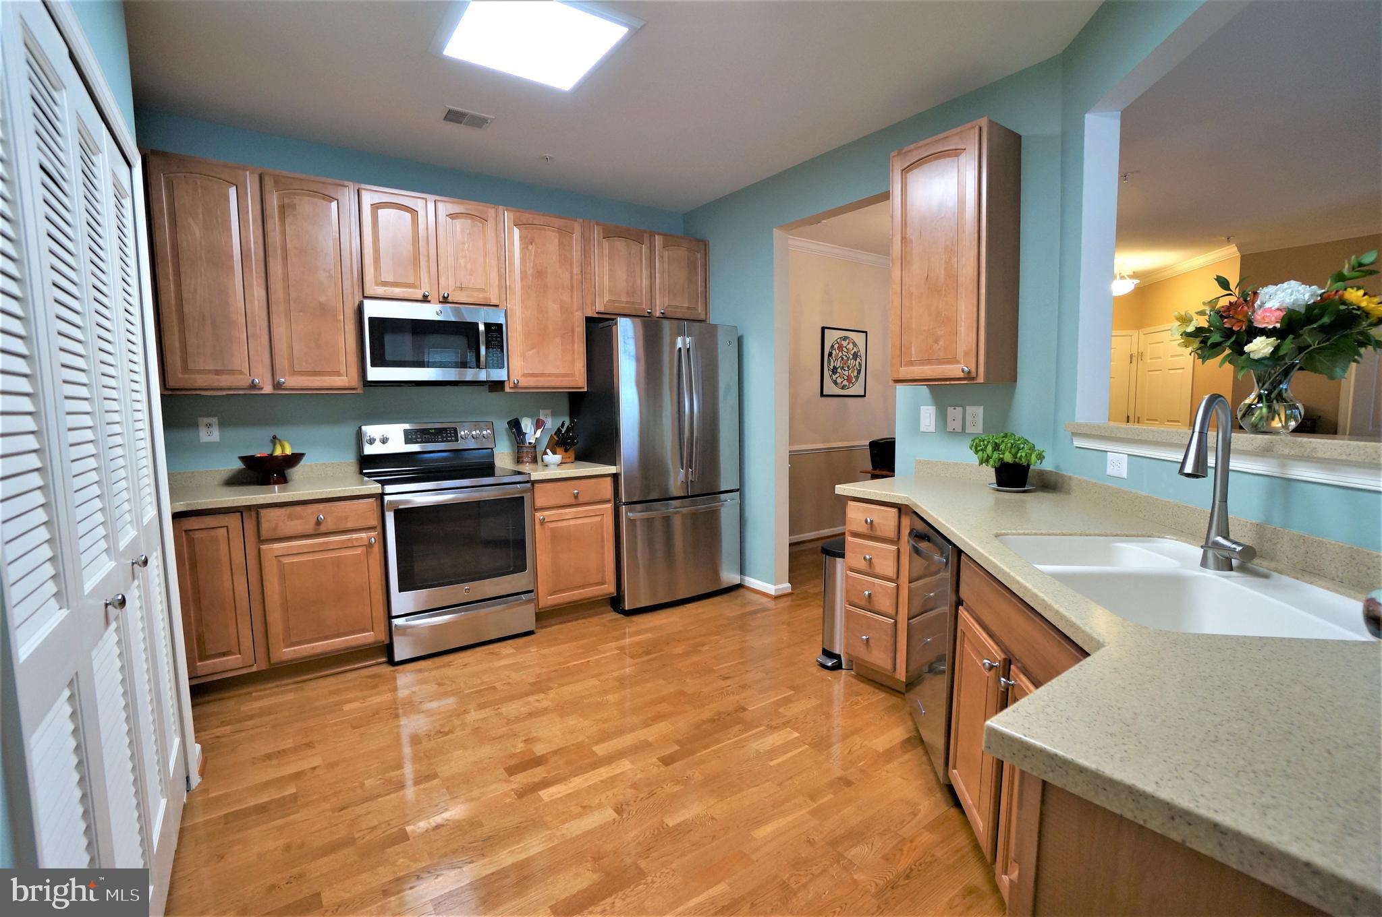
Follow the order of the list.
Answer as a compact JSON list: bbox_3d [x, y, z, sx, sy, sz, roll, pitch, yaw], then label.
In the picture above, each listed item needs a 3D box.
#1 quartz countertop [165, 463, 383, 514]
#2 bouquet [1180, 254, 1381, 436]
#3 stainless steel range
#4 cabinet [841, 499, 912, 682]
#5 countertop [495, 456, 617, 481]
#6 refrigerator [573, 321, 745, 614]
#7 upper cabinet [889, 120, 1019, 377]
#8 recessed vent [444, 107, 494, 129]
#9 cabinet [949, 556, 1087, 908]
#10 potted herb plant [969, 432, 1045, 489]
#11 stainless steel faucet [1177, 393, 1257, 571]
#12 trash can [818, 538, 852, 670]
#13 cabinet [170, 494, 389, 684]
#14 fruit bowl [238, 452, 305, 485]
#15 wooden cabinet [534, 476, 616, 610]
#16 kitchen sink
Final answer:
[{"bbox_3d":[-2.118,0.123,2.969,0.830,0.127,0.640,-5,6,-33],"label":"quartz countertop"},{"bbox_3d":[1.508,-0.292,1.460,0.340,0.460,0.385,0,5,9],"label":"bouquet"},{"bbox_3d":[-1.415,0.415,3.354,0.760,1.200,0.730,-5,6,-33],"label":"stainless steel range"},{"bbox_3d":[1.049,0.560,2.704,0.610,0.800,0.315,-5,7,-36],"label":"cabinet"},{"bbox_3d":[-0.884,0.028,3.733,0.545,0.125,0.640,-5,6,-33],"label":"countertop"},{"bbox_3d":[-0.212,0.024,3.985,0.910,1.800,0.780,-4,7,-32],"label":"refrigerator"},{"bbox_3d":[1.277,-0.929,2.805,0.335,1.110,0.460,-5,7,-39],"label":"upper cabinet"},{"bbox_3d":[-1.137,-1.714,2.918,0.235,0.025,0.165,-4,7,-32],"label":"recessed vent"},{"bbox_3d":[1.054,0.695,1.347,0.620,0.800,0.850,0,6,10],"label":"cabinet"},{"bbox_3d":[1.385,0.008,2.538,0.285,0.240,0.260,-1,6,0],"label":"potted herb plant"},{"bbox_3d":[1.161,0.059,1.260,0.250,0.406,0.090,-5,7,-33],"label":"stainless steel faucet"},{"bbox_3d":[0.795,0.724,2.897,0.340,0.575,0.260,-5,6,-36],"label":"trash can"},{"bbox_3d":[-2.065,0.585,2.976,0.810,0.800,0.630,-4,7,-32],"label":"cabinet"},{"bbox_3d":[-2.218,0.070,3.056,0.300,0.150,0.300,-5,6,-33],"label":"fruit bowl"},{"bbox_3d":[-0.854,0.489,3.741,0.520,0.800,0.630,-4,7,-32],"label":"wooden cabinet"},{"bbox_3d":[1.026,0.349,1.252,0.505,0.210,0.740,0,5,9],"label":"kitchen sink"}]

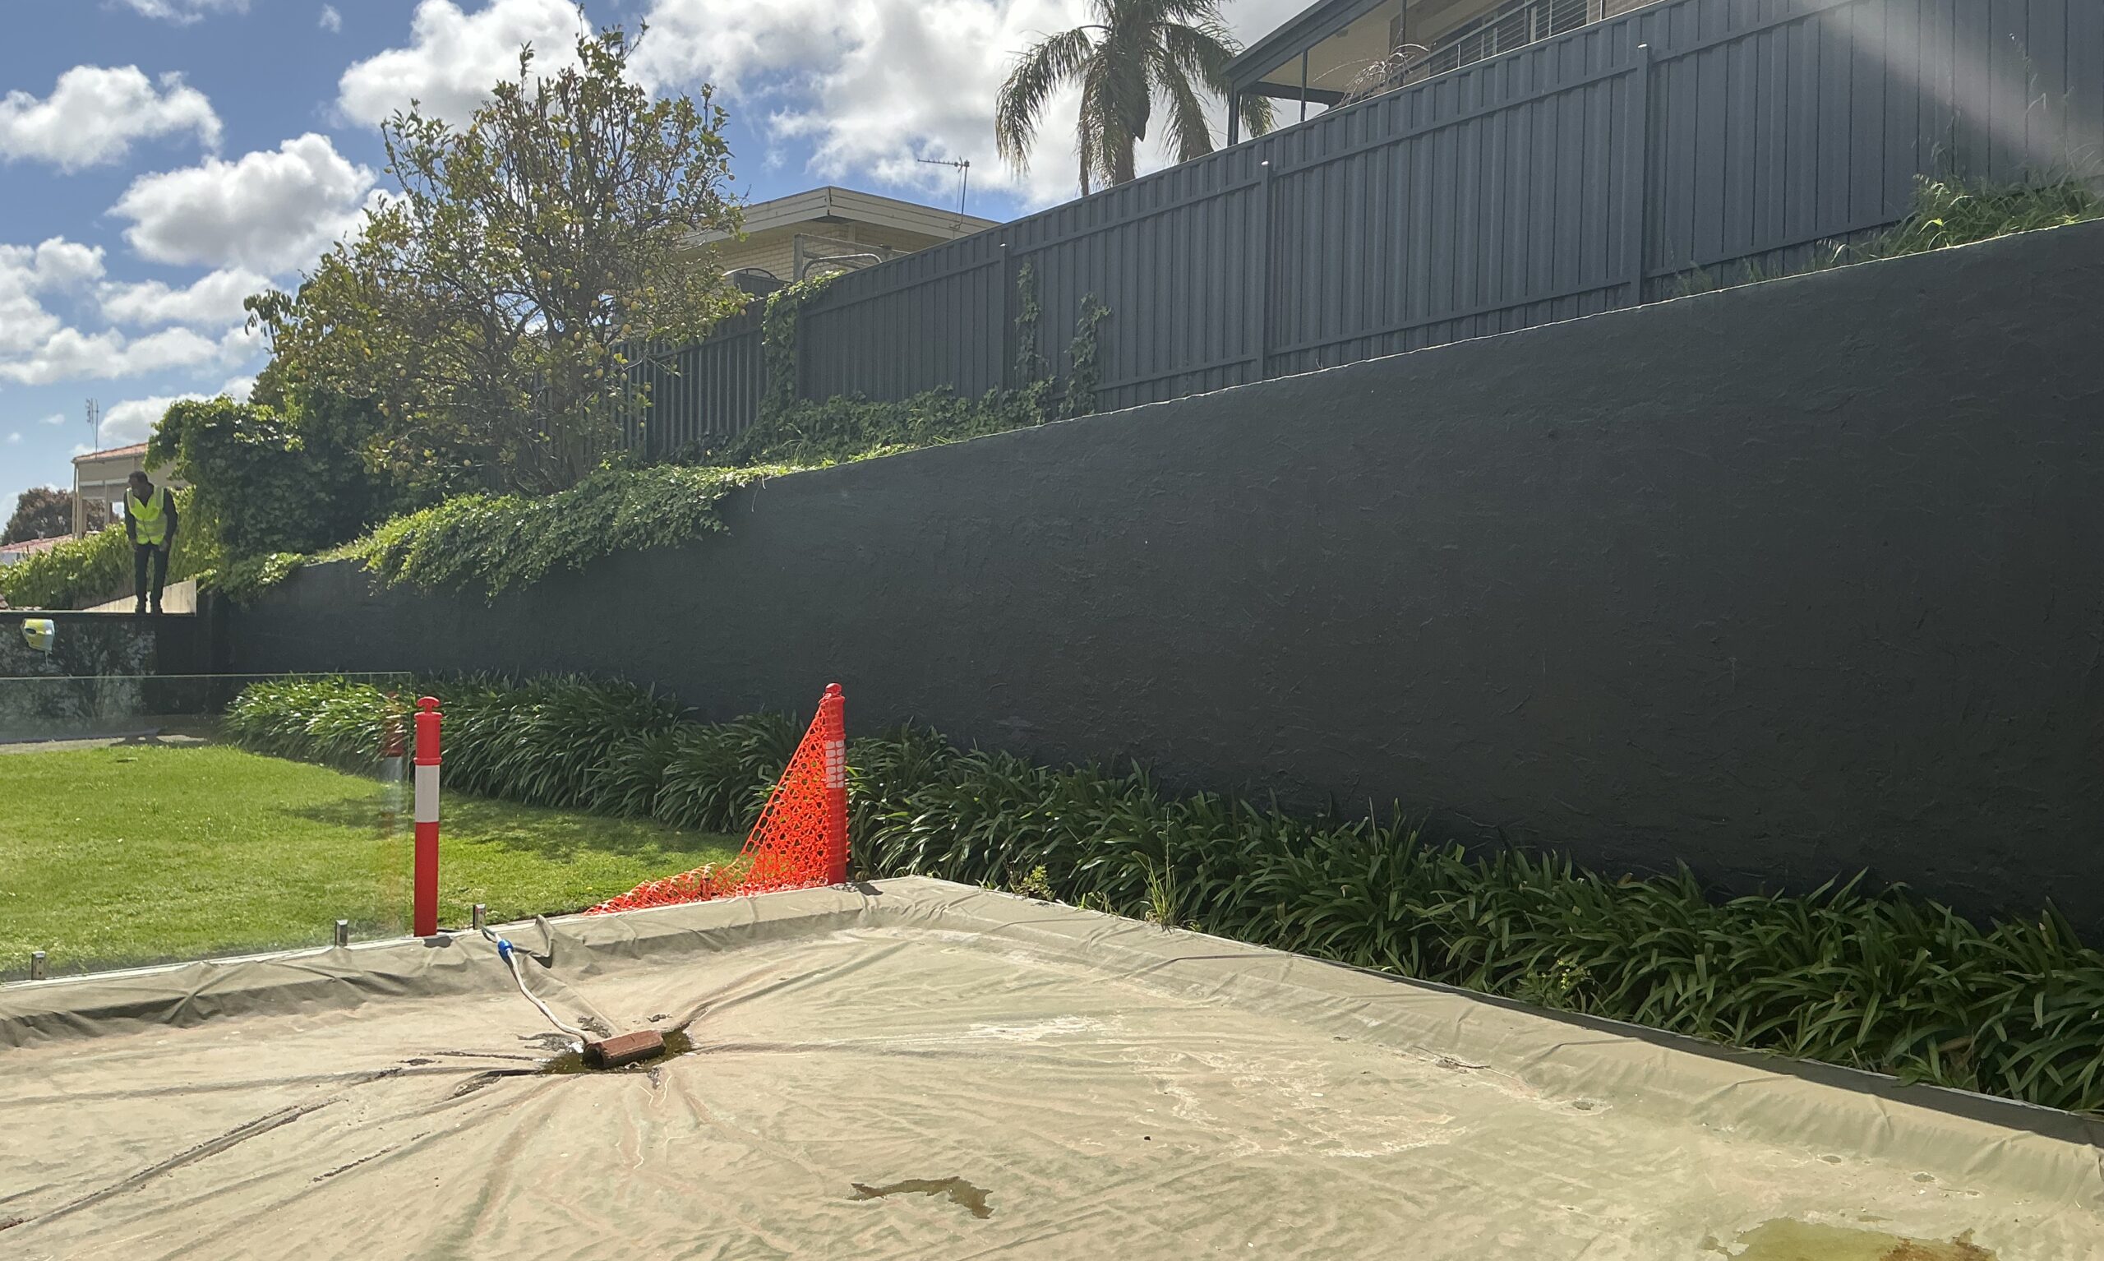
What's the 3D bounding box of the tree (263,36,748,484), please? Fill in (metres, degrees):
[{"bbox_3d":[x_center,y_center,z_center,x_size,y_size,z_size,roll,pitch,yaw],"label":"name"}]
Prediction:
[{"bbox_3d":[-5.230,-3.530,16.100,4.400,4.350,4.000,1,0,-18],"label":"tree"}]

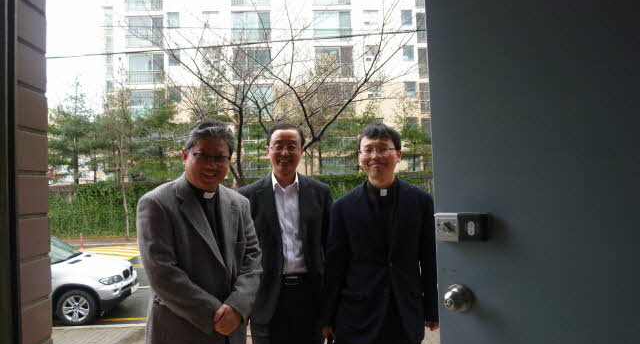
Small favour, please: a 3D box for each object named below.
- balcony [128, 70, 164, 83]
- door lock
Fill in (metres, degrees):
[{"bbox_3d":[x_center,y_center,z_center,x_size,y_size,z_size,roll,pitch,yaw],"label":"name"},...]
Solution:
[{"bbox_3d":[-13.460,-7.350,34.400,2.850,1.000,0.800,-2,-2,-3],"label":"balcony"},{"bbox_3d":[0.359,0.339,1.165,0.072,0.072,0.070,-3,-2,36],"label":"door lock"}]

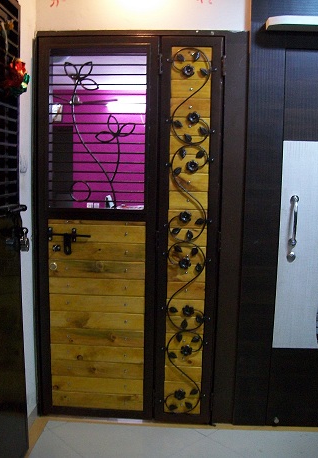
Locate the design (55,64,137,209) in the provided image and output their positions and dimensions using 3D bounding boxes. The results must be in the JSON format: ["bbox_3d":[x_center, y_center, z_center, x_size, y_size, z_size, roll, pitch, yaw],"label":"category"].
[{"bbox_3d":[-0.321,-0.487,2.360,0.398,0.750,0.020,1,6,4],"label":"design"}]

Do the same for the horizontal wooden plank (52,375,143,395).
[{"bbox_3d":[-0.340,0.858,2.492,0.508,0.093,0.022,1,6,4],"label":"horizontal wooden plank"}]

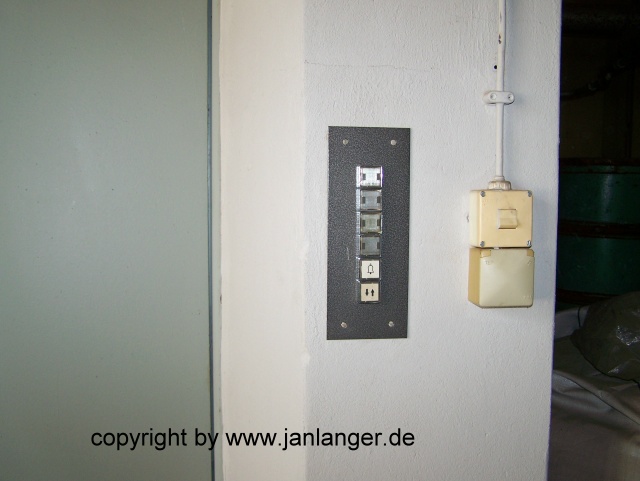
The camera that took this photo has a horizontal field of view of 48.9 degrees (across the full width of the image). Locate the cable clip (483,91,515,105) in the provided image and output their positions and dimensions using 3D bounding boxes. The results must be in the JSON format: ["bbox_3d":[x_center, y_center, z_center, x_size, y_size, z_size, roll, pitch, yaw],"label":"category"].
[{"bbox_3d":[0.211,-0.167,0.829,0.031,0.015,0.018,0,4,-7],"label":"cable clip"}]

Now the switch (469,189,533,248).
[{"bbox_3d":[0.214,-0.026,0.830,0.066,0.067,0.038,0,4,-7],"label":"switch"}]

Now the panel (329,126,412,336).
[{"bbox_3d":[0.058,-0.008,0.824,0.097,0.249,0.012,0,4,-7],"label":"panel"}]

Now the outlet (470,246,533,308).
[{"bbox_3d":[0.215,0.043,0.833,0.066,0.068,0.042,0,4,-7],"label":"outlet"}]

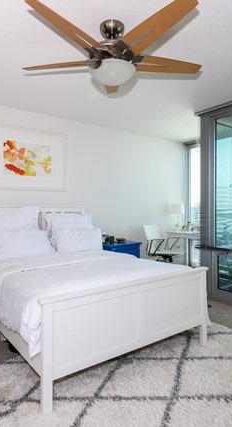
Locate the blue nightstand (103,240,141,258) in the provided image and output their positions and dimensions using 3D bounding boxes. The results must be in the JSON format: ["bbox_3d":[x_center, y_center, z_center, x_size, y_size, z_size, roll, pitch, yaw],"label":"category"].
[{"bbox_3d":[0.053,0.786,4.171,0.540,0.670,0.380,0,0,-37],"label":"blue nightstand"}]

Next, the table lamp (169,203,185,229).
[{"bbox_3d":[1.043,0.067,4.880,0.275,0.484,0.275,0,0,0],"label":"table lamp"}]

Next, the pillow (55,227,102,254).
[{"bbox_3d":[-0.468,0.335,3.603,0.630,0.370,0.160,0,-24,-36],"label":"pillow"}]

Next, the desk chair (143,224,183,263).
[{"bbox_3d":[0.810,0.659,4.620,0.600,0.920,0.580,0,0,36],"label":"desk chair"}]

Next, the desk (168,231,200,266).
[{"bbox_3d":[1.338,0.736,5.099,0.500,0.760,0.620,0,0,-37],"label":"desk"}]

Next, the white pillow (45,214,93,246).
[{"bbox_3d":[-0.613,0.239,3.681,0.680,0.480,0.200,0,-15,-37],"label":"white pillow"}]

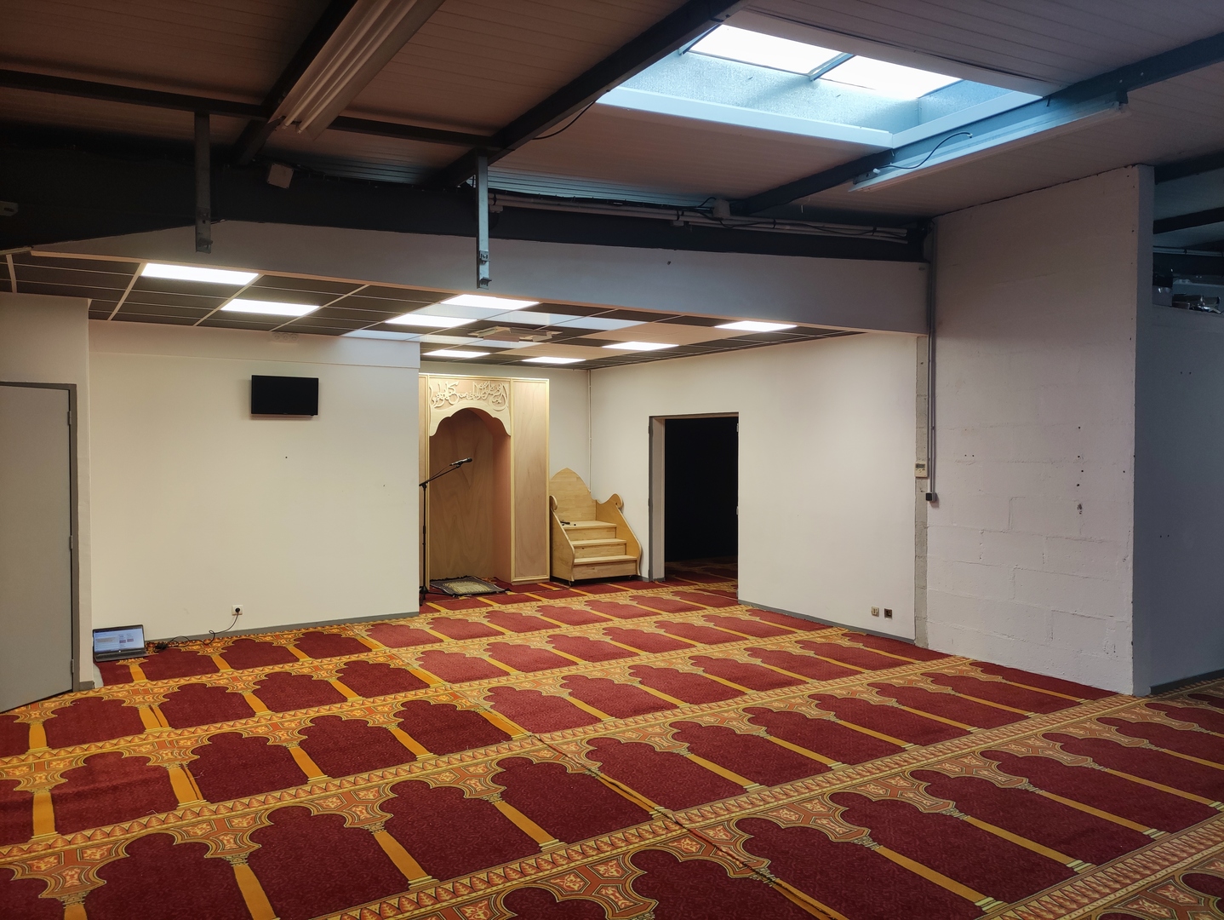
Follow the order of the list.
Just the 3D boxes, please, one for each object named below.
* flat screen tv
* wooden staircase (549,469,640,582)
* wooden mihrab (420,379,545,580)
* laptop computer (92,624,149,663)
[{"bbox_3d":[-2.855,-0.560,7.722,0.560,0.333,0.055,-1,5,-33],"label":"flat screen tv"},{"bbox_3d":[-0.322,0.785,10.911,0.910,1.355,1.060,-1,1,-31],"label":"wooden staircase"},{"bbox_3d":[-1.757,0.253,10.359,2.040,2.435,0.560,-1,1,-33],"label":"wooden mihrab"},{"bbox_3d":[-3.828,1.426,6.897,0.355,0.205,0.320,-1,1,-33],"label":"laptop computer"}]

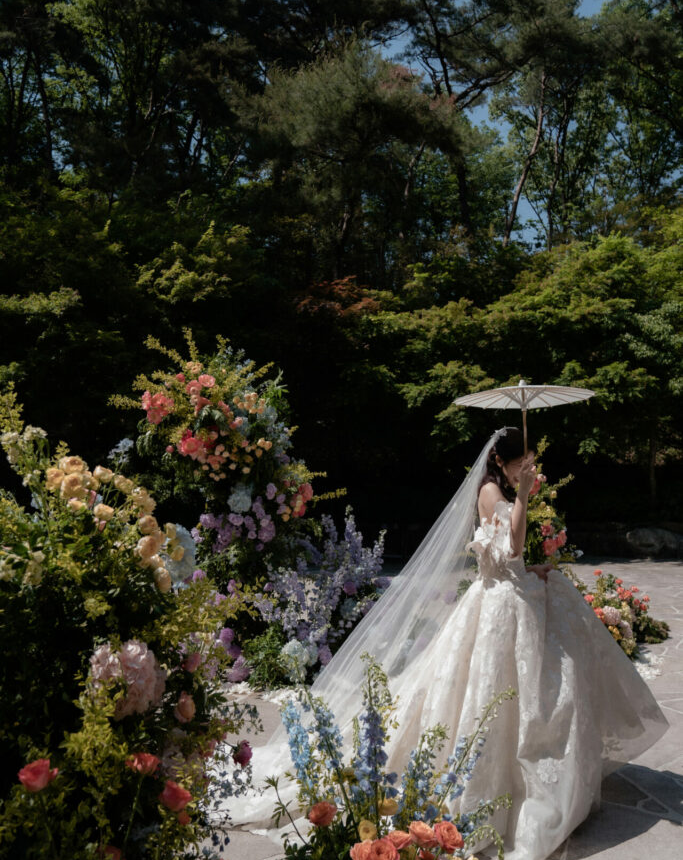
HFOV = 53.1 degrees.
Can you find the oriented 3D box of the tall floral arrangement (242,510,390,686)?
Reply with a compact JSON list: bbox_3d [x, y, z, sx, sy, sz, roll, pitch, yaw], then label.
[{"bbox_3d":[-0.170,1.080,4.600,1.000,1.100,0.750,0,0,-3],"label":"tall floral arrangement"}]

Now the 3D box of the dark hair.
[{"bbox_3d":[0.715,0.152,3.000,0.235,0.335,0.210,0,0,-7],"label":"dark hair"}]

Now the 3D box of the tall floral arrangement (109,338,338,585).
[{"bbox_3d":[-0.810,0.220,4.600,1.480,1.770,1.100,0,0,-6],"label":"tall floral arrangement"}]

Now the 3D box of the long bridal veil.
[{"bbox_3d":[0.090,0.800,3.100,1.250,1.630,0.800,0,0,-7],"label":"long bridal veil"}]

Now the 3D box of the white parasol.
[{"bbox_3d":[0.780,-0.020,2.930,0.610,0.370,0.610,-4,-5,0],"label":"white parasol"}]

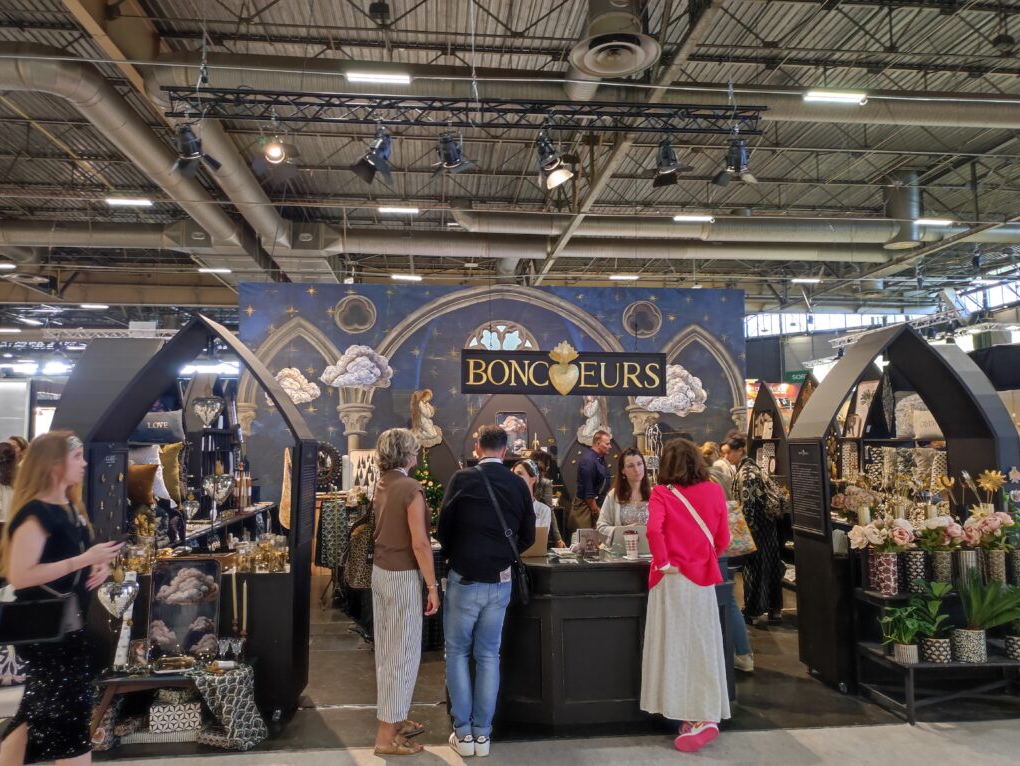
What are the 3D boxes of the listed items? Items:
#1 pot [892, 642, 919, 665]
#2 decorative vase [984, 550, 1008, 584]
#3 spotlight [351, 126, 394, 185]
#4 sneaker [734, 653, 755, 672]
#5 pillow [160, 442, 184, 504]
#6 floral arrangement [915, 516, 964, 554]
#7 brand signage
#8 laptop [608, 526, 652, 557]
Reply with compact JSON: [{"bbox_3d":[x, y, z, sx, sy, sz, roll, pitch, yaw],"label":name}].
[{"bbox_3d":[2.328,1.582,4.344,0.125,0.112,0.125,0,-4,0],"label":"pot"},{"bbox_3d":[3.171,1.225,4.800,0.100,0.255,0.100,0,-5,-5],"label":"decorative vase"},{"bbox_3d":[-1.356,-2.233,7.284,0.430,0.350,0.340,-44,-12,6],"label":"spotlight"},{"bbox_3d":[1.629,2.016,5.374,0.275,0.120,0.100,-4,-6,34],"label":"sneaker"},{"bbox_3d":[-2.498,0.657,5.250,0.400,0.430,0.140,1,-5,-22],"label":"pillow"},{"bbox_3d":[2.761,0.970,4.760,0.280,0.235,0.250,0,-5,-5],"label":"floral arrangement"},{"bbox_3d":[0.547,-0.136,7.279,2.036,0.540,0.070,0,-5,-5],"label":"brand signage"},{"bbox_3d":[0.752,0.970,4.557,0.320,0.180,0.260,0,-4,-7],"label":"laptop"}]

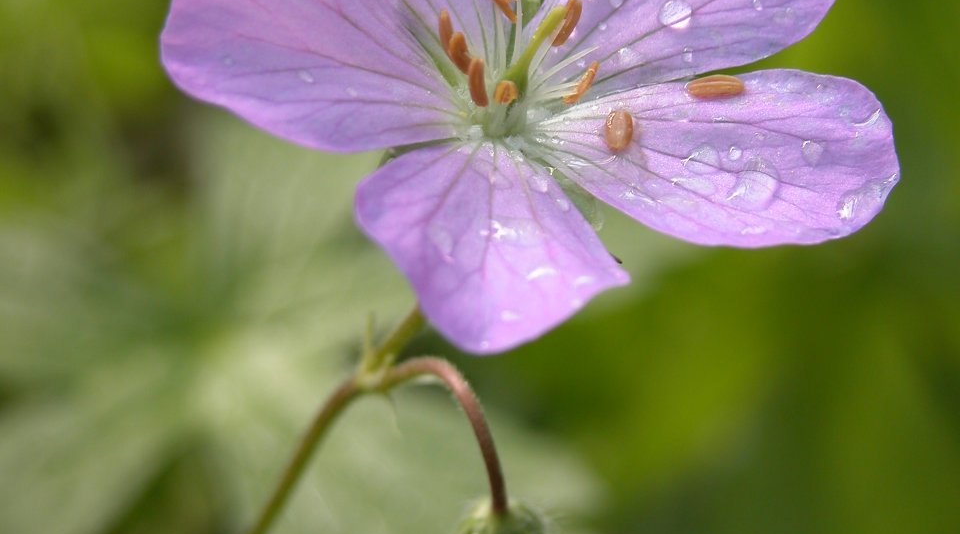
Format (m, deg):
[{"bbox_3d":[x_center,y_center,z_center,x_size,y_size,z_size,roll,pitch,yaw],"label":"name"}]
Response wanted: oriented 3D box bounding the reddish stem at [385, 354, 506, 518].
[{"bbox_3d":[-0.002,0.008,0.222,0.006,0.008,0.002,0,25,0],"label":"reddish stem"}]

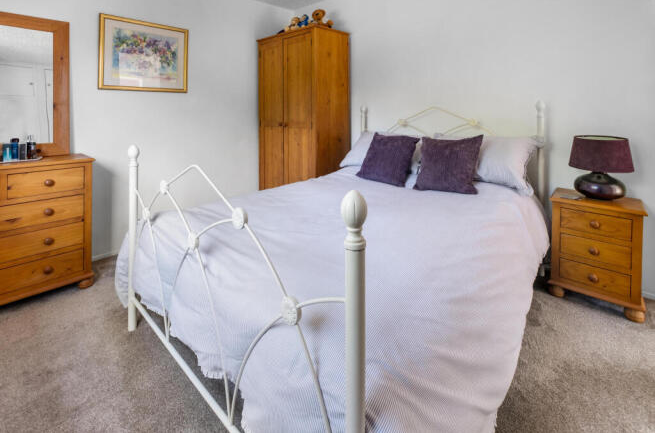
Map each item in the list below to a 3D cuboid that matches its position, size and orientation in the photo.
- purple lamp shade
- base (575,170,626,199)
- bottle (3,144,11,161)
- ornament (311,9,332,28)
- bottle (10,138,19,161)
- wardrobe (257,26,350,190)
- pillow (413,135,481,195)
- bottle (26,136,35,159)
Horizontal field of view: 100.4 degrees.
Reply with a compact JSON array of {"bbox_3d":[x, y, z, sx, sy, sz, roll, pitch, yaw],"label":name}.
[{"bbox_3d":[1.725,-0.400,1.730,0.285,0.190,0.285,9,14,40],"label":"purple lamp shade"},{"bbox_3d":[1.740,-0.195,1.750,0.225,0.155,0.225,9,14,40],"label":"base"},{"bbox_3d":[-2.150,-0.426,1.830,0.037,0.112,0.045,10,15,42],"label":"bottle"},{"bbox_3d":[-0.061,-1.935,2.700,0.170,0.175,0.150,4,12,20],"label":"ornament"},{"bbox_3d":[-2.178,-0.466,1.900,0.040,0.140,0.042,10,15,42],"label":"bottle"},{"bbox_3d":[-0.272,-0.930,3.100,0.900,1.910,0.530,10,15,42],"label":"wardrobe"},{"bbox_3d":[0.915,-0.393,2.065,0.430,0.420,0.150,7,-11,30],"label":"pillow"},{"bbox_3d":[-2.085,-0.492,1.920,0.040,0.152,0.042,10,15,42],"label":"bottle"}]

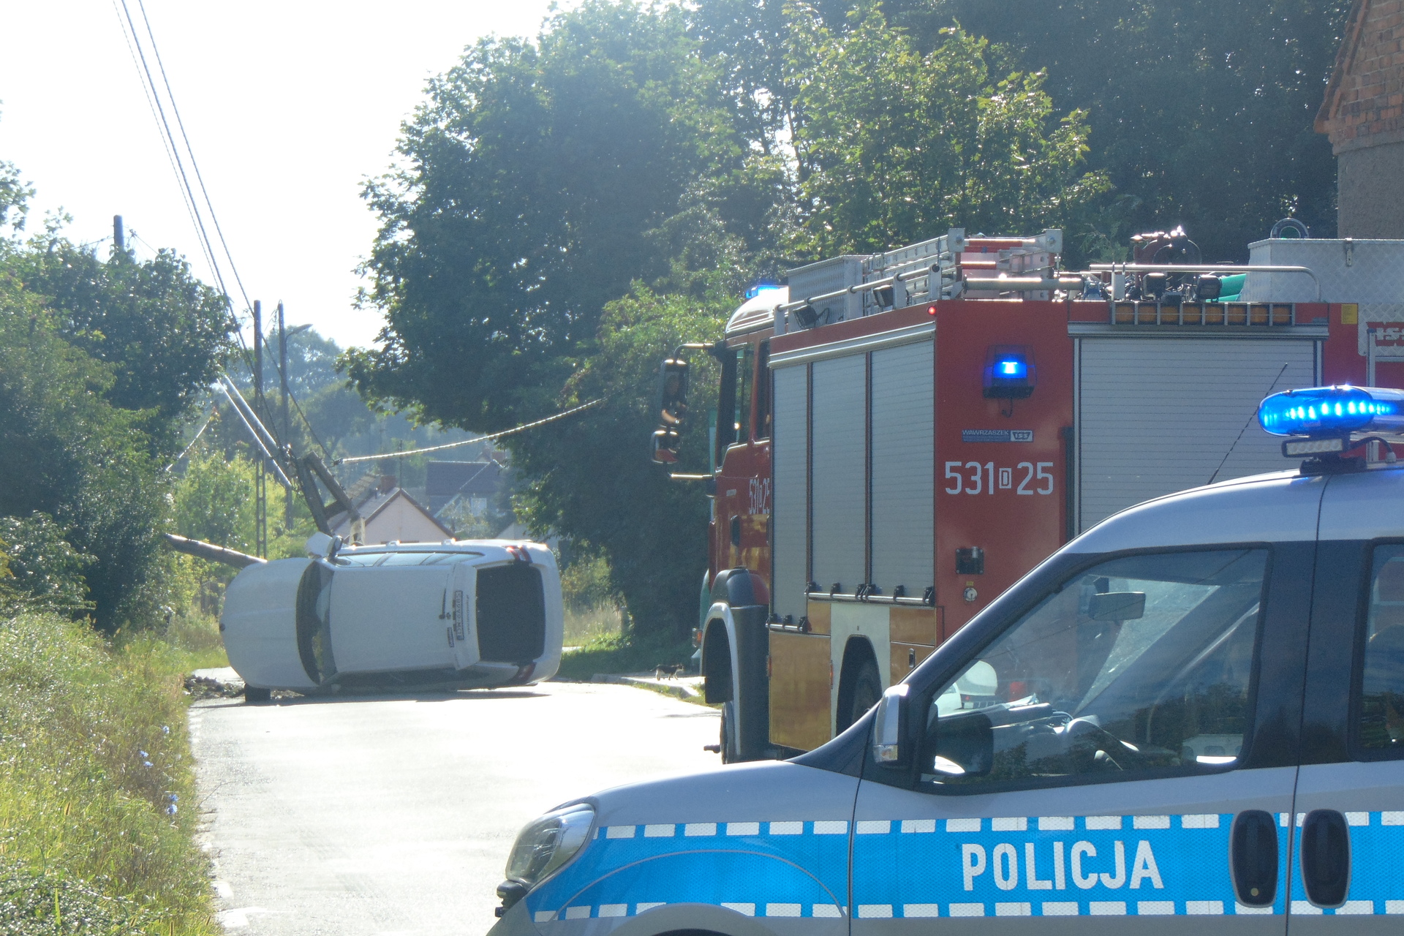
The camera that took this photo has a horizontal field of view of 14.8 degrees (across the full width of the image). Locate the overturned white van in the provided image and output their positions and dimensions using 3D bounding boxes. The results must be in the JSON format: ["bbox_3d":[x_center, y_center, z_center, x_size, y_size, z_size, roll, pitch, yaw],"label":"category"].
[{"bbox_3d":[-3.610,1.745,62.000,4.450,1.760,1.490,-4,-3,29],"label":"overturned white van"}]

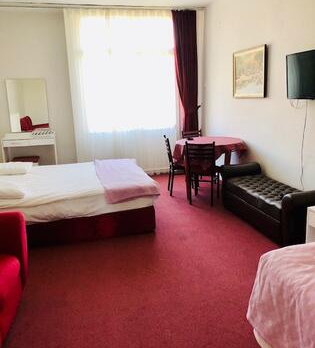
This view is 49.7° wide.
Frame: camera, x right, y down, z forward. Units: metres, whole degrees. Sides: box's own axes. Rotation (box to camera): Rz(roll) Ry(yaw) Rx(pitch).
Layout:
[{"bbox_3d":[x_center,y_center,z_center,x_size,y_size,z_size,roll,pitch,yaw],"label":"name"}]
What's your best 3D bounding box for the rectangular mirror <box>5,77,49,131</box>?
[{"bbox_3d":[-2.179,-1.158,5.737,0.625,0.861,0.026,-5,13,-13],"label":"rectangular mirror"}]

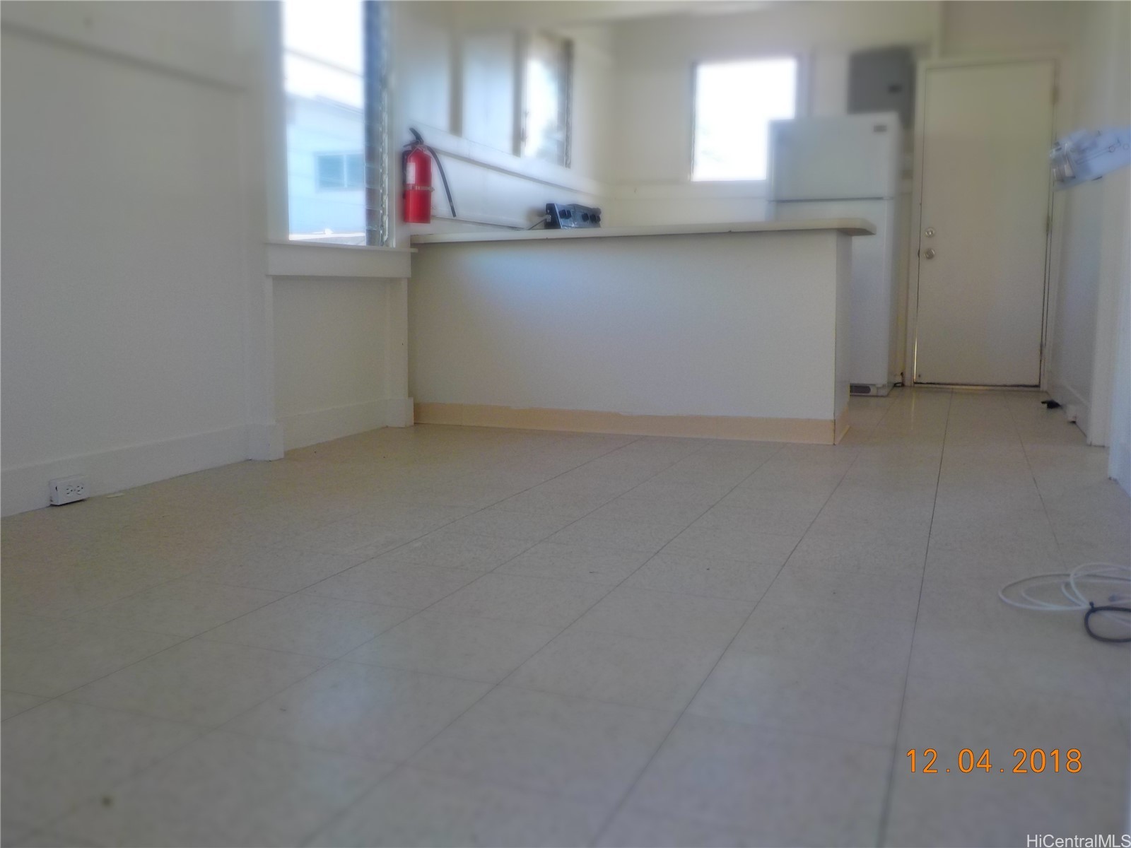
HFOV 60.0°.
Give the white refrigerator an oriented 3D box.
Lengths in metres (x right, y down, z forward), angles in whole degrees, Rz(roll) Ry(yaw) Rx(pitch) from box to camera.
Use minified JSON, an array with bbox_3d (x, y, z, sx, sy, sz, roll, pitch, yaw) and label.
[{"bbox_3d":[1.756,-1.070,6.396,0.765,1.703,0.730,3,8,22],"label":"white refrigerator"}]

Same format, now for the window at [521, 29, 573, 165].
[{"bbox_3d":[-0.127,-2.118,6.385,0.090,0.820,0.740,3,8,22],"label":"window"}]

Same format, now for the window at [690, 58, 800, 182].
[{"bbox_3d":[1.290,-2.175,7.059,0.765,0.830,0.080,3,8,22],"label":"window"}]

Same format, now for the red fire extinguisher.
[{"bbox_3d":[-0.632,-1.163,4.610,0.210,0.425,0.170,3,8,22],"label":"red fire extinguisher"}]

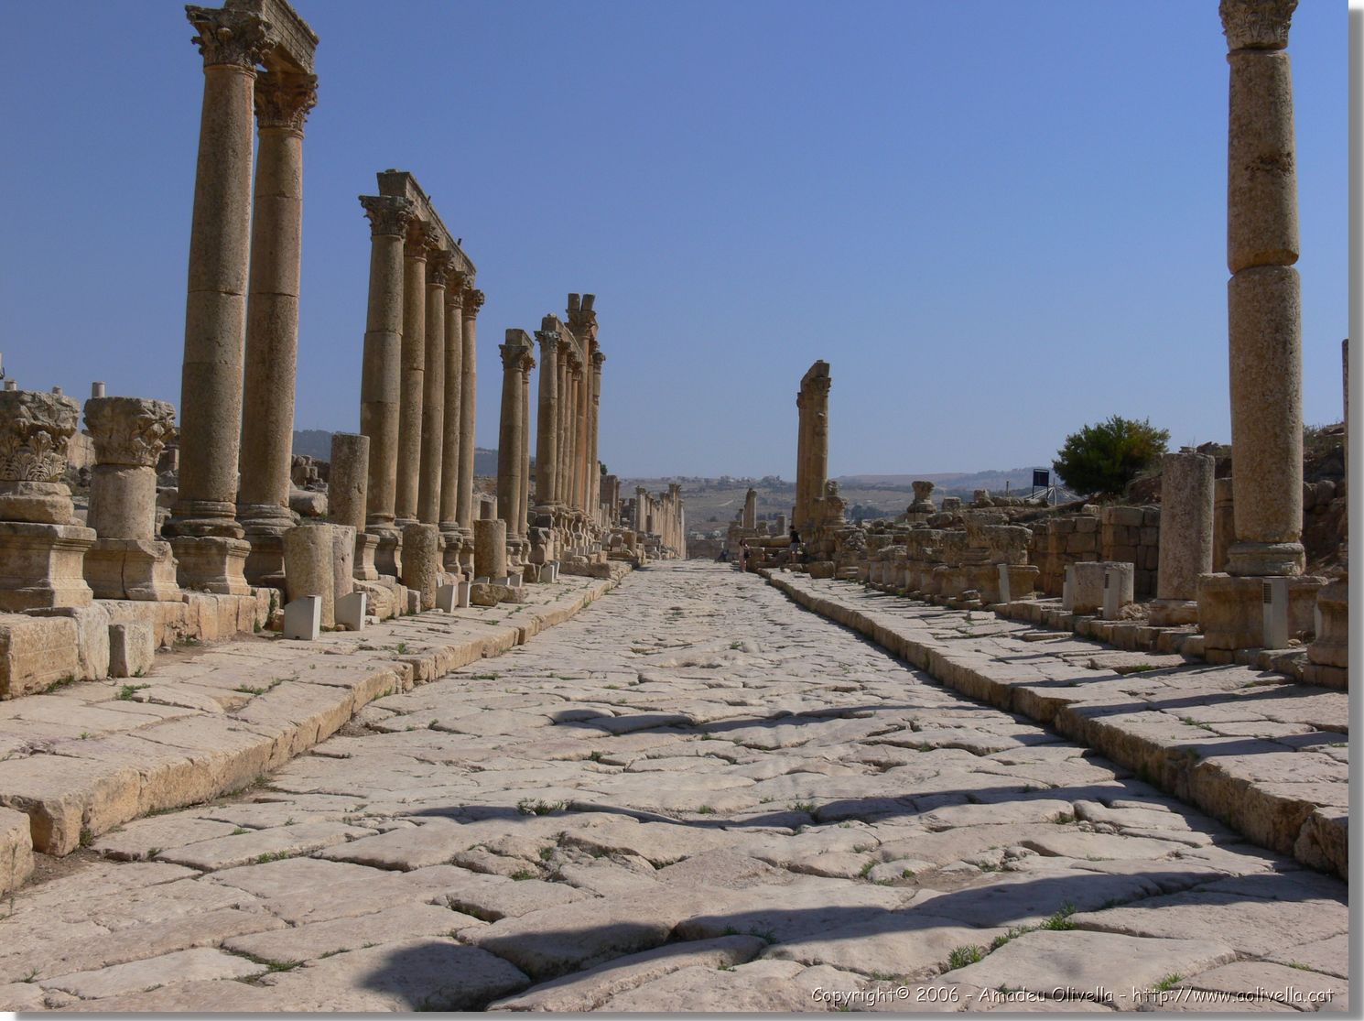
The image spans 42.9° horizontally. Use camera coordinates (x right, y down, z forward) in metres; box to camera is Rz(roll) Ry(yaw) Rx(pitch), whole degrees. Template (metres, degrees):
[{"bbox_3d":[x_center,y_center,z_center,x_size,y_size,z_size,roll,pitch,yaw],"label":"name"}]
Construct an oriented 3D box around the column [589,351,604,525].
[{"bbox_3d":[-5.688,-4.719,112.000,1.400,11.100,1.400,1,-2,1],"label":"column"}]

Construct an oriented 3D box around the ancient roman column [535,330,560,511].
[{"bbox_3d":[-6.034,-4.034,78.000,1.170,8.100,1.170,1,-2,1],"label":"ancient roman column"}]

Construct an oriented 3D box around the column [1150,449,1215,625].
[{"bbox_3d":[7.323,0.402,25.200,1.030,2.450,1.030,1,-2,1],"label":"column"}]

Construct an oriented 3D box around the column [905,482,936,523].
[{"bbox_3d":[8.948,-0.309,65.000,1.130,1.550,1.130,1,-2,1],"label":"column"}]

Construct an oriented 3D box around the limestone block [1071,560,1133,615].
[{"bbox_3d":[7.096,1.304,29.200,1.000,0.860,1.000,1,-2,1],"label":"limestone block"}]

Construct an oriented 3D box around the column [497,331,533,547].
[{"bbox_3d":[-6.080,-2.596,63.000,1.250,7.700,1.350,1,-2,1],"label":"column"}]

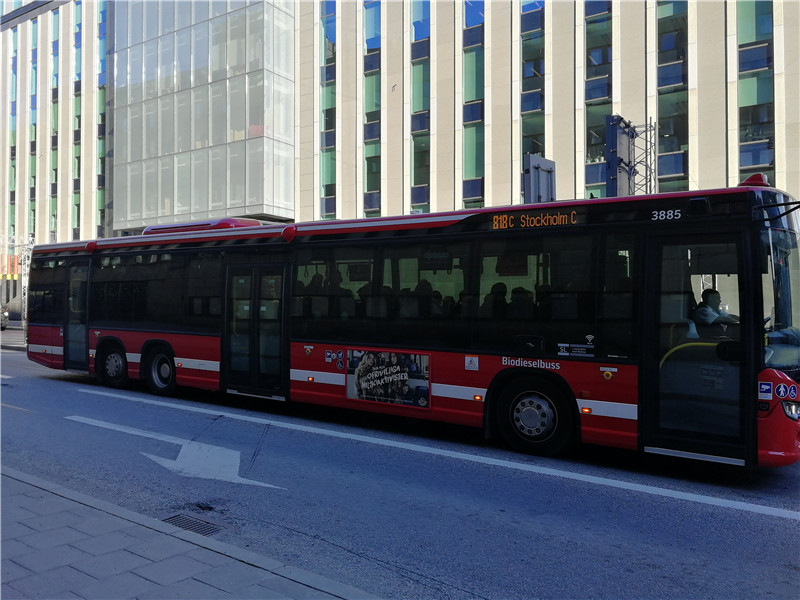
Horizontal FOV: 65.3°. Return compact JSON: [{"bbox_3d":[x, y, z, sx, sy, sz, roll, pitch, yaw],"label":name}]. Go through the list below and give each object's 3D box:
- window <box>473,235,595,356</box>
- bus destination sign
[{"bbox_3d":[1.544,-0.057,7.337,1.451,1.350,0.050,1,0,35],"label":"window"},{"bbox_3d":[1.605,-0.951,7.335,1.162,0.200,0.060,1,0,35],"label":"bus destination sign"}]

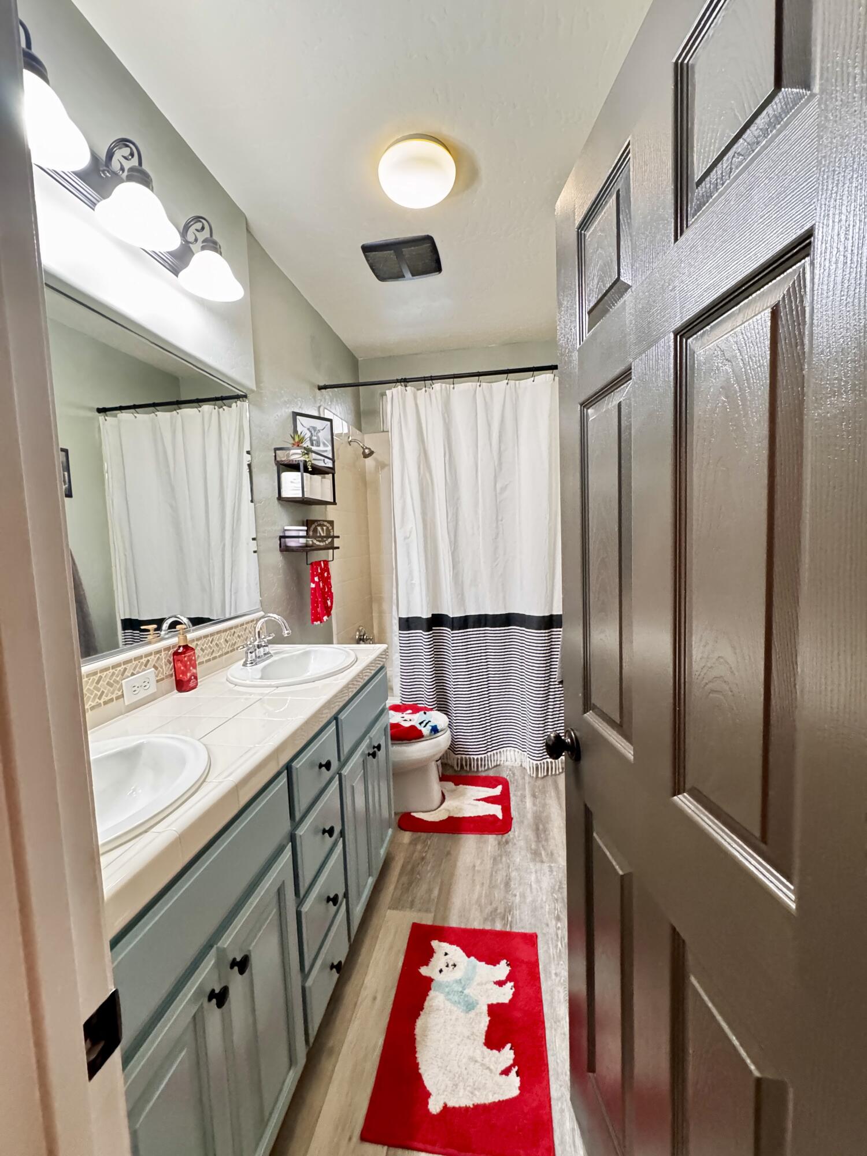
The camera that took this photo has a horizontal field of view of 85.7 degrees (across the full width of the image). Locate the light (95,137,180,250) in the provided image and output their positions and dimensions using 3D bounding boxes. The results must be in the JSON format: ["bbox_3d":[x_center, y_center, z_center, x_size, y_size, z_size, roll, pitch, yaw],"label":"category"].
[{"bbox_3d":[-0.770,-1.015,1.203,0.205,0.225,0.190,-2,5,9],"label":"light"}]

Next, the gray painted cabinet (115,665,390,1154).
[{"bbox_3d":[-0.569,0.865,1.366,0.530,0.840,1.550,-2,5,9],"label":"gray painted cabinet"}]

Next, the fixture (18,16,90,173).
[{"bbox_3d":[-0.820,-1.017,0.942,0.210,0.240,0.190,-1,5,9],"label":"fixture"}]

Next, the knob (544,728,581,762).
[{"bbox_3d":[0.267,0.353,0.986,0.066,0.066,0.066,-2,4,-4],"label":"knob"}]

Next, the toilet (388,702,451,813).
[{"bbox_3d":[-0.274,0.819,2.494,0.735,0.730,0.420,-2,5,9],"label":"toilet"}]

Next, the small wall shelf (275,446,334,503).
[{"bbox_3d":[-0.636,-0.502,2.378,0.140,0.245,0.420,-2,5,9],"label":"small wall shelf"}]

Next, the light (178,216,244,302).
[{"bbox_3d":[-0.723,-1.046,1.500,0.205,0.225,0.190,-2,5,9],"label":"light"}]

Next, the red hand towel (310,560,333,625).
[{"bbox_3d":[-0.572,0.063,2.411,0.055,0.315,0.240,-2,5,9],"label":"red hand towel"}]

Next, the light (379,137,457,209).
[{"bbox_3d":[-0.059,-1.463,1.714,0.284,0.100,0.284,-2,4,0],"label":"light"}]

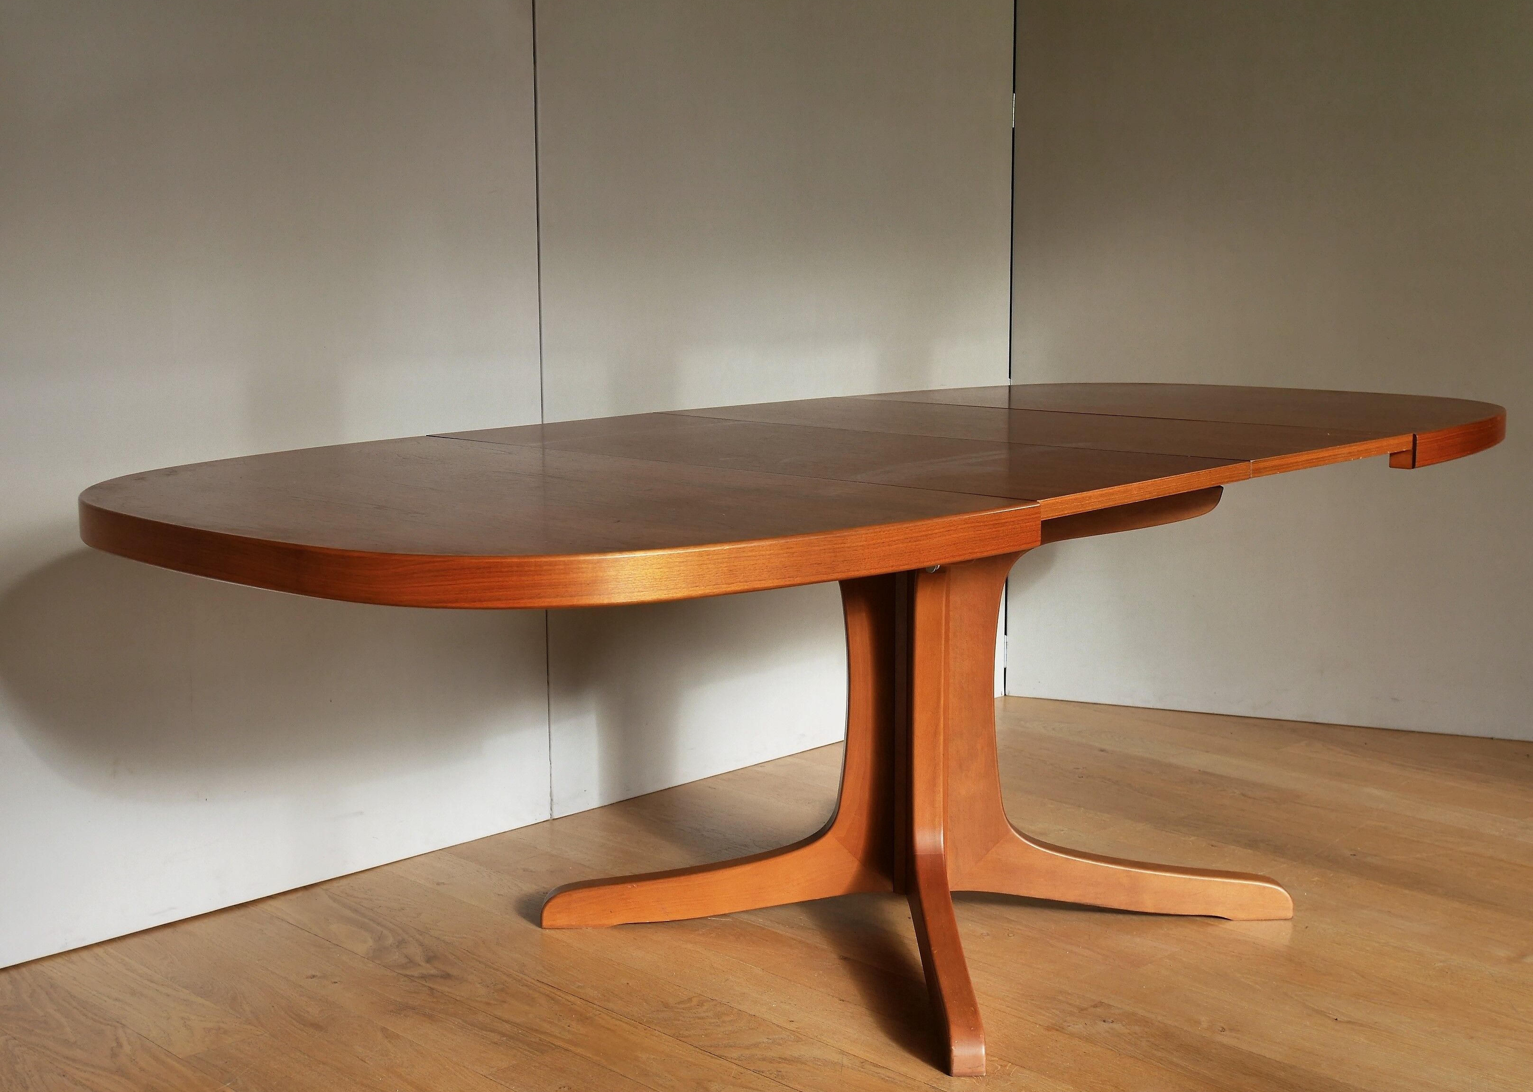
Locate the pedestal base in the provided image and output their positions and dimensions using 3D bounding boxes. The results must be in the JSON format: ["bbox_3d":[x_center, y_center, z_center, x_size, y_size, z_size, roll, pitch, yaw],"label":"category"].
[{"bbox_3d":[0.227,0.236,2.881,0.830,0.655,0.830,8,12,42],"label":"pedestal base"}]

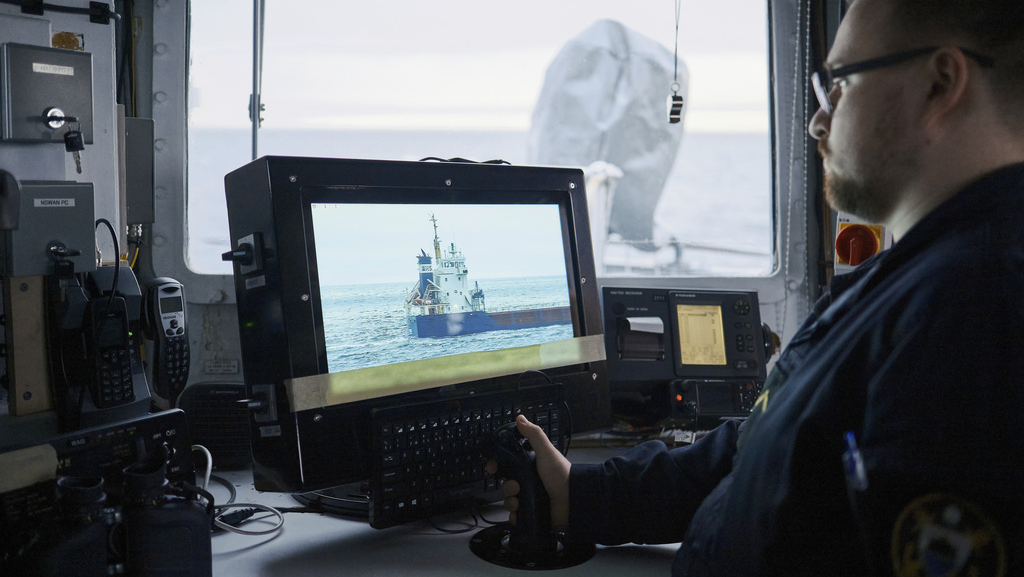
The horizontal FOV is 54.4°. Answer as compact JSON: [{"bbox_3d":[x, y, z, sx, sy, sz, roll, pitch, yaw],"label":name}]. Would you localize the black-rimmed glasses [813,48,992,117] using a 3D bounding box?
[{"bbox_3d":[0.355,-0.182,0.893,0.143,0.045,0.141,-8,5,22],"label":"black-rimmed glasses"}]

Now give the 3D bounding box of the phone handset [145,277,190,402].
[{"bbox_3d":[-0.508,0.075,1.470,0.054,0.180,0.045,-8,12,-41],"label":"phone handset"}]

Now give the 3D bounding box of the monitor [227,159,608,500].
[{"bbox_3d":[-0.098,0.032,1.278,0.489,0.366,0.108,-4,-4,-42],"label":"monitor"}]

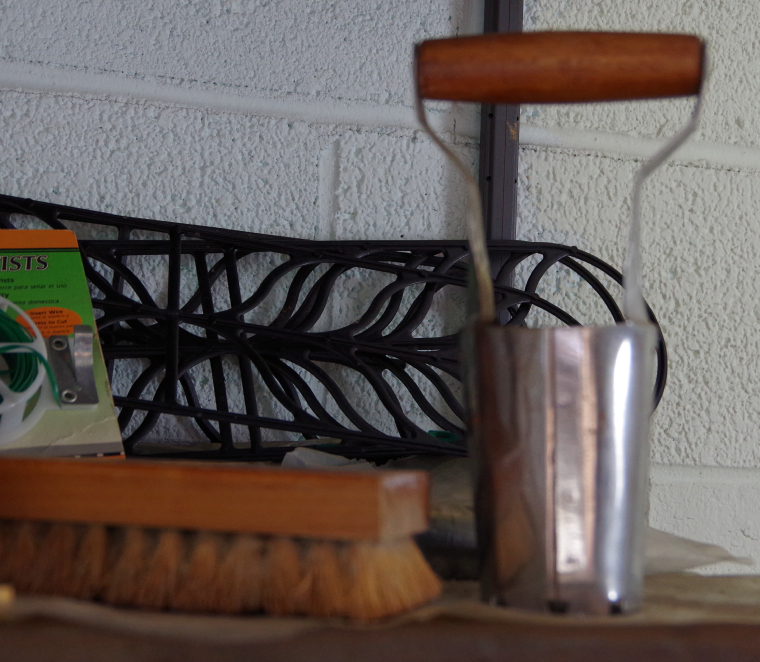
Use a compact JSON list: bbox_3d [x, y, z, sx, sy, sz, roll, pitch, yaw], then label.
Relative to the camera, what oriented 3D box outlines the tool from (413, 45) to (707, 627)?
[{"bbox_3d":[0.073,-0.004,0.670,0.118,0.231,0.076,0,-2,7],"label":"tool"}]

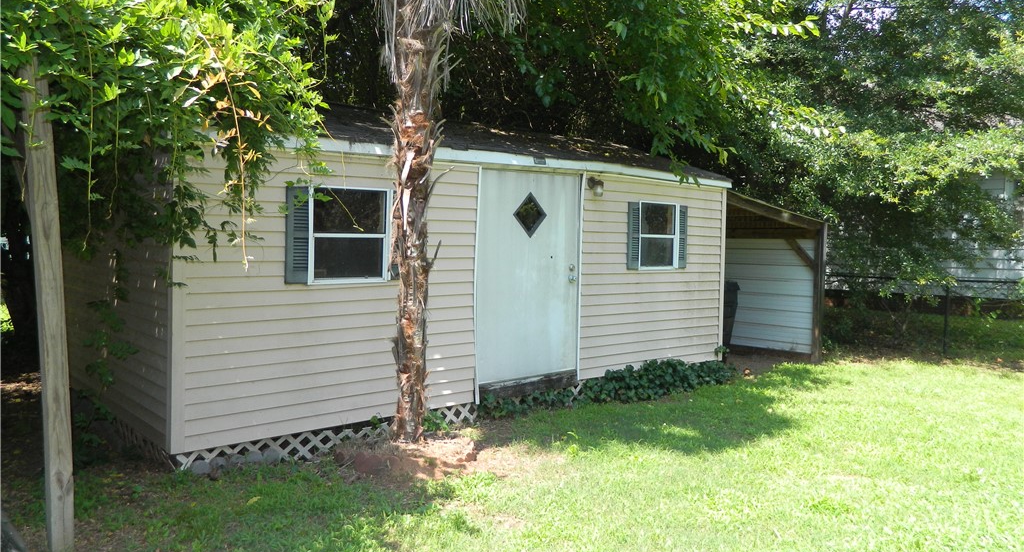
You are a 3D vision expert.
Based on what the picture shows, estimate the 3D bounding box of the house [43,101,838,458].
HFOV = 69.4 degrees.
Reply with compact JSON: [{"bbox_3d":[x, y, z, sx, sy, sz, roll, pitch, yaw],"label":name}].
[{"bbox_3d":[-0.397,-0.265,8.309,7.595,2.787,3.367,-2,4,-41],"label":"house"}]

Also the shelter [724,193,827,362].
[{"bbox_3d":[2.649,0.032,10.556,2.544,2.226,2.624,-2,4,-41],"label":"shelter"}]

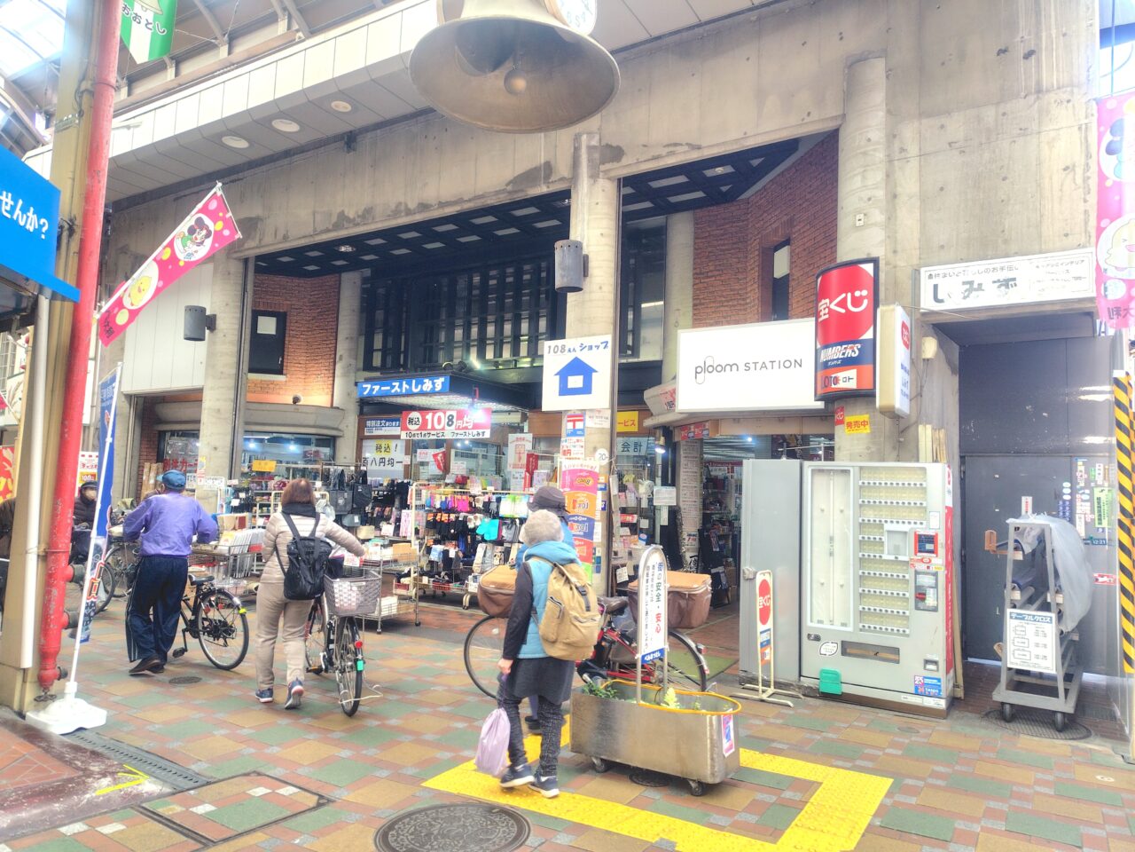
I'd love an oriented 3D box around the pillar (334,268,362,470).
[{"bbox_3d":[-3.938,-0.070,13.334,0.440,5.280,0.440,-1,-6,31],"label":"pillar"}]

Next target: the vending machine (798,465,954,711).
[{"bbox_3d":[2.477,1.232,6.029,1.030,1.820,0.640,-1,-6,31],"label":"vending machine"}]

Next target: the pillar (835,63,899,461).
[{"bbox_3d":[2.867,-0.615,7.225,0.520,5.740,0.520,-1,-6,31],"label":"pillar"}]

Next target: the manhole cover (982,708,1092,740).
[{"bbox_3d":[3.396,2.160,5.461,0.660,0.030,0.650,-1,-6,32],"label":"manhole cover"}]

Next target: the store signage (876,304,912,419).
[{"bbox_3d":[2.729,-0.523,6.312,0.160,0.830,0.550,-1,-6,32],"label":"store signage"}]

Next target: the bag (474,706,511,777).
[{"bbox_3d":[-0.387,1.630,3.900,0.190,0.350,0.140,6,-6,-37],"label":"bag"}]

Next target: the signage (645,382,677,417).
[{"bbox_3d":[1.133,-0.338,9.189,0.220,0.380,0.850,3,-5,-14],"label":"signage"}]

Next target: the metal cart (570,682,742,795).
[{"bbox_3d":[0.471,1.722,4.201,0.950,0.430,0.450,-1,-6,32],"label":"metal cart"}]

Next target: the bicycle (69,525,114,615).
[{"bbox_3d":[-5.736,1.552,8.402,1.700,1.040,0.560,-1,-6,27],"label":"bicycle"}]

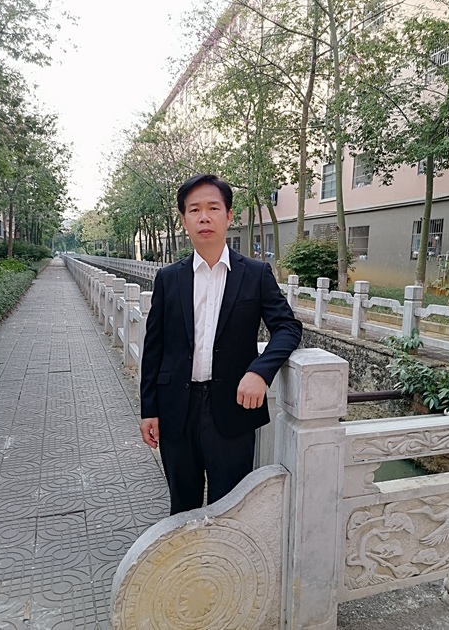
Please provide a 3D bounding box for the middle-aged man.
[{"bbox_3d":[-0.021,0.351,1.817,0.590,1.710,0.380,2,7,8],"label":"middle-aged man"}]

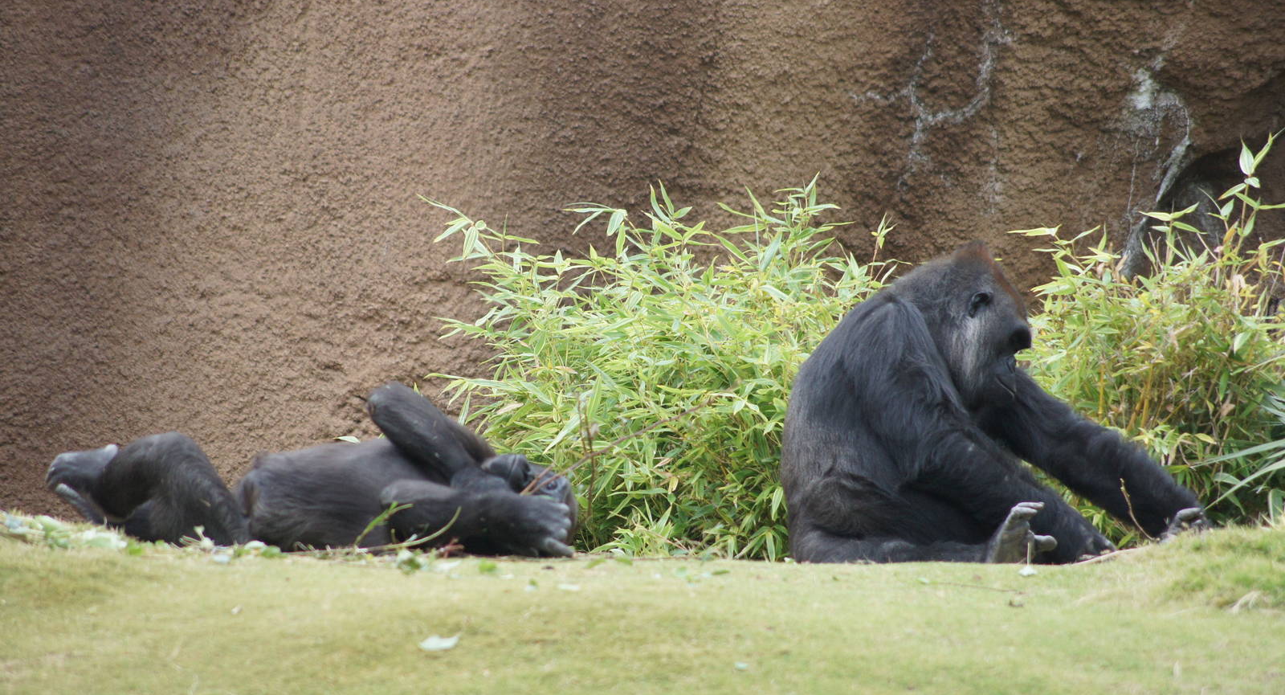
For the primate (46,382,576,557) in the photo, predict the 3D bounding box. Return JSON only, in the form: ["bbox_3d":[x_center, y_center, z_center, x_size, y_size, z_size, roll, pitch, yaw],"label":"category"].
[{"bbox_3d":[-0.837,0.307,27.000,1.310,0.420,0.560,2,6,4],"label":"primate"}]

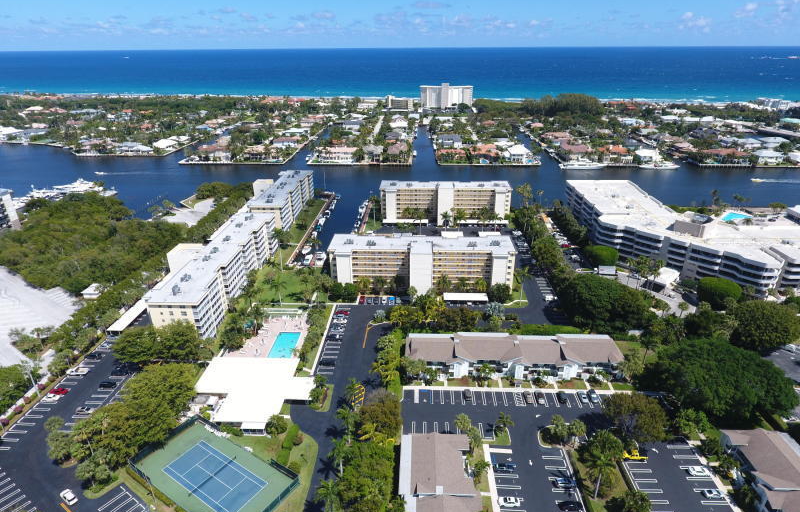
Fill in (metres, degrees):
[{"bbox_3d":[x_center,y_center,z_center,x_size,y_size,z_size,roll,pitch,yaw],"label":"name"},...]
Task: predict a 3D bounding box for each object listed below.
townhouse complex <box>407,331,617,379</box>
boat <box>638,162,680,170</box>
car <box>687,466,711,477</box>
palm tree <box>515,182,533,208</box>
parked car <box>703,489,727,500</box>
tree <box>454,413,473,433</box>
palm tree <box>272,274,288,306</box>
[{"bbox_3d":[35.371,30.558,146.066,66.400,7.800,16.200,1,24,2],"label":"townhouse complex"},{"bbox_3d":[213.773,-74.909,381.299,33.000,6.300,7.000,1,25,2],"label":"boat"},{"bbox_3d":[69.890,50.199,107.720,4.750,1.440,1.830,1,24,2],"label":"car"},{"bbox_3d":[72.893,-32.027,269.658,7.800,19.000,7.800,0,24,0],"label":"palm tree"},{"bbox_3d":[70.399,52.945,103.328,4.550,1.450,1.820,0,24,1],"label":"parked car"},{"bbox_3d":[15.588,43.529,115.381,3.900,7.900,3.900,1,24,2],"label":"tree"},{"bbox_3d":[-46.313,14.404,178.264,6.200,11.100,6.200,0,24,0],"label":"palm tree"}]

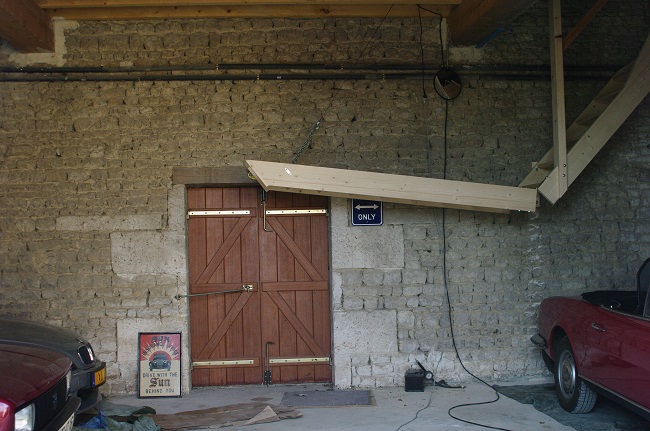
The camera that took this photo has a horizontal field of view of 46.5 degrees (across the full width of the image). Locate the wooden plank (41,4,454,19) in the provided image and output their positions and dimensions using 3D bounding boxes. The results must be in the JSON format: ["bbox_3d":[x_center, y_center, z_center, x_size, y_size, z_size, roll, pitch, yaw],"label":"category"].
[{"bbox_3d":[-0.675,-1.988,7.341,3.950,0.060,0.360,-1,-2,-5],"label":"wooden plank"}]

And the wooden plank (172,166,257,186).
[{"bbox_3d":[-0.638,-0.397,7.591,1.730,0.165,0.220,-1,-2,-5],"label":"wooden plank"}]

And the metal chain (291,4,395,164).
[{"bbox_3d":[0.174,-1.247,7.137,0.040,1.830,0.040,32,-4,-3],"label":"metal chain"}]

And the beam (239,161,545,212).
[{"bbox_3d":[0.604,-0.251,6.748,2.620,0.214,0.055,5,-2,-5],"label":"beam"}]

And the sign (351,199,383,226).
[{"bbox_3d":[0.423,-0.122,7.567,0.305,0.455,0.012,-1,-2,-5],"label":"sign"}]

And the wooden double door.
[{"bbox_3d":[-0.659,0.722,7.777,1.430,2.030,0.070,-1,-2,-5],"label":"wooden double door"}]

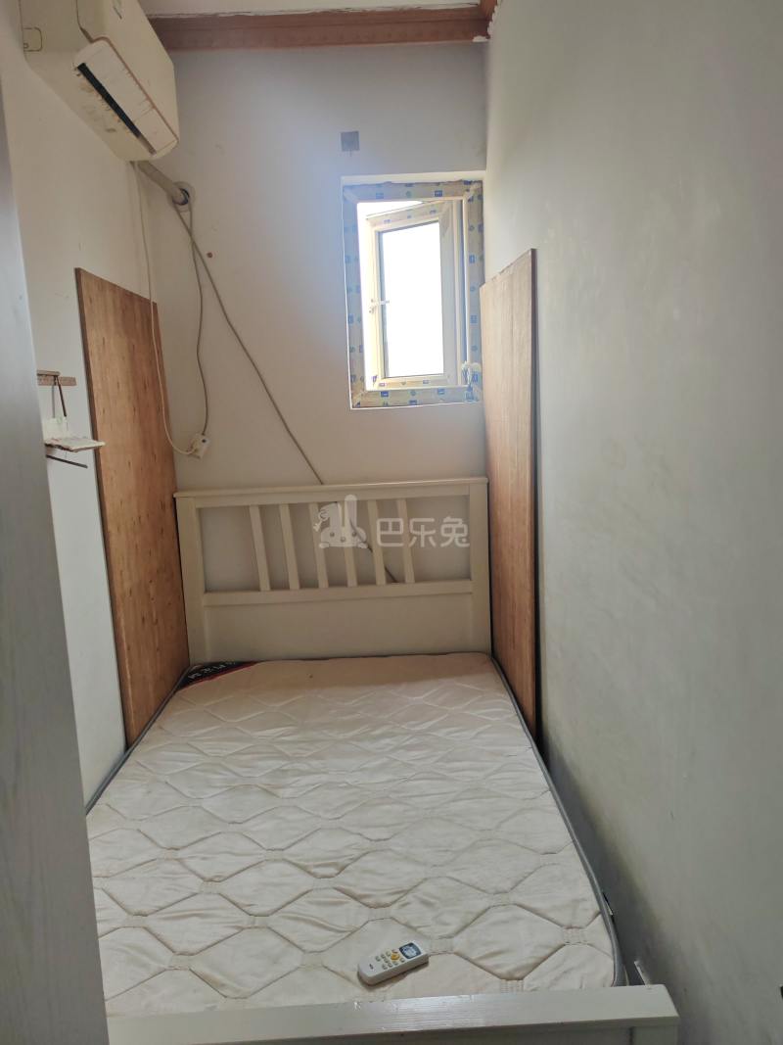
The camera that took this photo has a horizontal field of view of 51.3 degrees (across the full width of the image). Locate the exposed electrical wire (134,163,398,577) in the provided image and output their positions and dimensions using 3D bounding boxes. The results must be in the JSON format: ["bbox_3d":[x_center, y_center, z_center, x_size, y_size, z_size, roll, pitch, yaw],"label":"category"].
[{"bbox_3d":[-0.463,-0.545,3.117,0.910,1.610,0.110,-2,9,-1],"label":"exposed electrical wire"}]

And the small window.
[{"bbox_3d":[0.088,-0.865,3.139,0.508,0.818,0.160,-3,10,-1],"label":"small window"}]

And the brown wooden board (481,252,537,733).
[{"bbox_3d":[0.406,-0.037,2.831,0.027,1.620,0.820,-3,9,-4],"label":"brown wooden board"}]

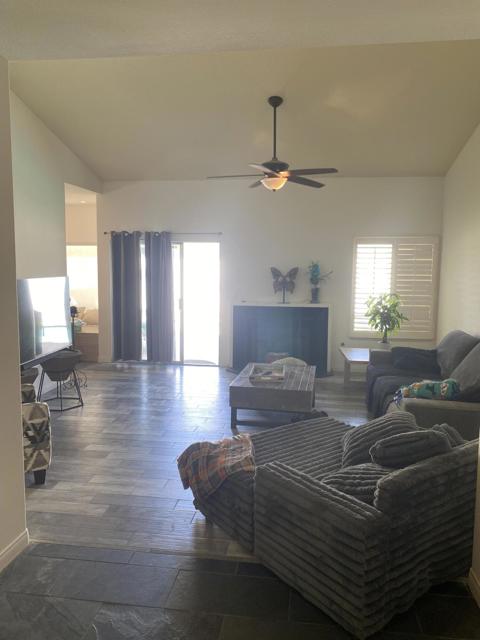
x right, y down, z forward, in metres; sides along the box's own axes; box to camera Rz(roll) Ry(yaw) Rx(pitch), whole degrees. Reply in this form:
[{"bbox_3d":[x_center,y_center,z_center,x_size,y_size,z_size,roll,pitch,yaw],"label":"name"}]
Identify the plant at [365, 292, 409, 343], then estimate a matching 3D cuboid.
[{"bbox_3d":[2.150,0.020,7.023,0.617,0.814,0.580,1,6,7],"label":"plant"}]

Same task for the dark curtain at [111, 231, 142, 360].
[{"bbox_3d":[-1.857,-0.368,7.862,0.526,2.114,0.130,1,6,7],"label":"dark curtain"}]

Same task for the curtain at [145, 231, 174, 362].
[{"bbox_3d":[-1.306,-0.359,7.794,0.484,2.108,0.130,1,6,7],"label":"curtain"}]

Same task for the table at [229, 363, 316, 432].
[{"bbox_3d":[0.403,0.819,5.240,0.800,0.440,1.200,2,6,10],"label":"table"}]

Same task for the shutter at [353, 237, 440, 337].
[{"bbox_3d":[2.366,-0.473,7.373,1.285,1.587,0.090,1,6,7],"label":"shutter"}]

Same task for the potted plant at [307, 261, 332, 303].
[{"bbox_3d":[1.217,-0.572,7.315,0.391,0.648,0.260,1,6,7],"label":"potted plant"}]

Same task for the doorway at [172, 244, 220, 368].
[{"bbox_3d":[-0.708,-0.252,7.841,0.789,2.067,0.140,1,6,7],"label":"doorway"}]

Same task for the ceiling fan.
[{"bbox_3d":[0.380,-1.912,5.233,1.480,0.993,1.460,1,6,7],"label":"ceiling fan"}]

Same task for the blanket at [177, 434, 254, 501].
[{"bbox_3d":[-0.004,0.910,2.872,0.450,0.320,0.560,-4,7,-38],"label":"blanket"}]

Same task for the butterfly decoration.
[{"bbox_3d":[0.689,-0.527,7.386,0.432,0.556,0.110,1,6,7],"label":"butterfly decoration"}]

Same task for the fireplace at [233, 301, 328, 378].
[{"bbox_3d":[0.659,0.278,7.504,1.520,1.073,0.390,1,6,7],"label":"fireplace"}]

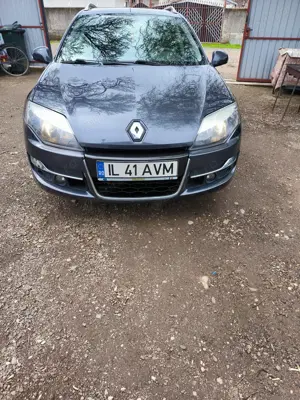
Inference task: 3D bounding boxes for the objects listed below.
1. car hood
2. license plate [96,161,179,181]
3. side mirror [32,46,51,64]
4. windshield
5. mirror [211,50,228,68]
[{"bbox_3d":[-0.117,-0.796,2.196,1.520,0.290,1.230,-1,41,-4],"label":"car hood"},{"bbox_3d":[-0.076,-0.194,1.806,0.520,0.122,0.025,-1,31,-4],"label":"license plate"},{"bbox_3d":[-1.113,-1.484,2.873,0.185,0.160,0.150,-1,31,-4],"label":"side mirror"},{"bbox_3d":[-0.177,-1.630,2.806,1.430,0.200,1.030,-1,56,-4],"label":"windshield"},{"bbox_3d":[0.747,-1.528,2.998,0.185,0.160,0.150,-1,31,-4],"label":"mirror"}]

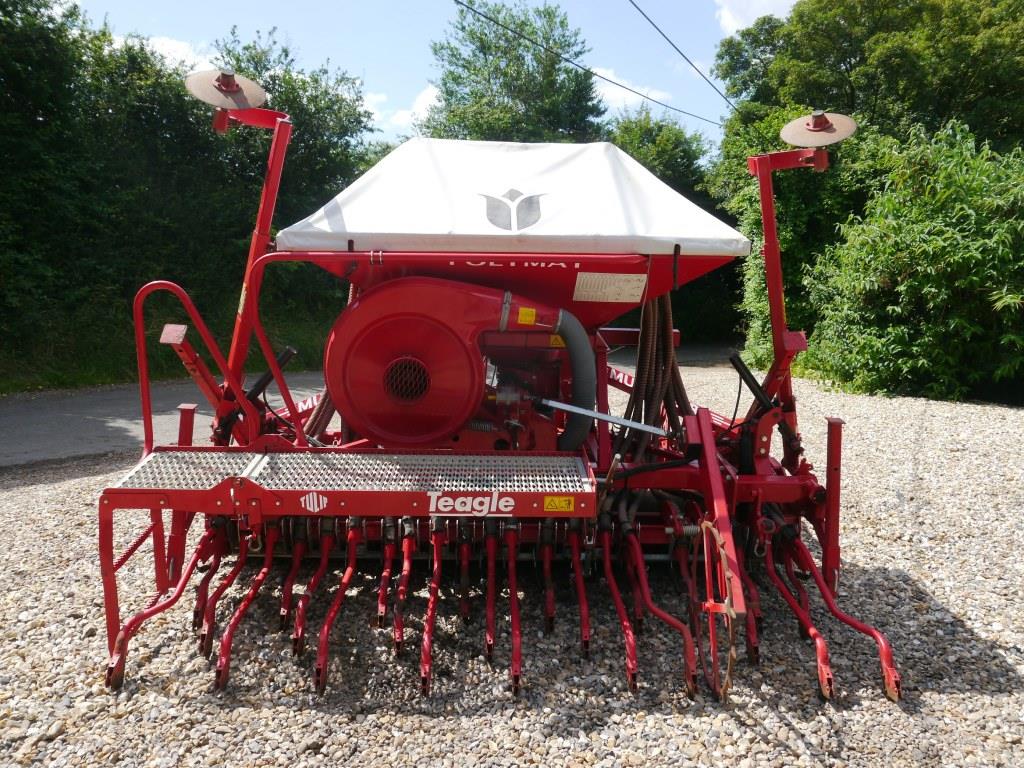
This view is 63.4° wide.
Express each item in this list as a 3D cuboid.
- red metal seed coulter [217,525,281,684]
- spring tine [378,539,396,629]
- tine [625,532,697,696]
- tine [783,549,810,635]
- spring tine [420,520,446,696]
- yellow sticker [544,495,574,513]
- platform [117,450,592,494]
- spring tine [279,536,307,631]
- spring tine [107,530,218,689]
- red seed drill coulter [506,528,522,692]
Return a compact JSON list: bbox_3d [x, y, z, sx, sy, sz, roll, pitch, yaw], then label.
[{"bbox_3d":[-1.039,0.855,3.250,0.089,0.405,0.596,0,12,-1],"label":"red metal seed coulter"},{"bbox_3d":[-0.556,0.877,3.680,0.043,0.291,0.337,0,10,0],"label":"spring tine"},{"bbox_3d":[0.574,0.879,3.250,0.210,0.419,0.602,0,12,-1],"label":"tine"},{"bbox_3d":[1.261,0.916,3.686,0.040,0.293,0.337,0,10,0],"label":"tine"},{"bbox_3d":[-0.322,0.875,3.363,0.050,0.435,0.721,0,10,0],"label":"spring tine"},{"bbox_3d":[0.170,0.432,2.980,0.107,0.055,0.003,0,12,-1],"label":"yellow sticker"},{"bbox_3d":[-0.609,0.374,3.329,1.815,0.050,0.480,0,10,0],"label":"platform"},{"bbox_3d":[-0.971,0.877,3.680,0.049,0.310,0.337,0,10,0],"label":"spring tine"},{"bbox_3d":[-1.348,0.861,3.250,0.245,0.402,0.593,0,12,-1],"label":"spring tine"},{"bbox_3d":[0.010,0.869,3.250,0.058,0.433,0.602,0,12,-1],"label":"red seed drill coulter"}]

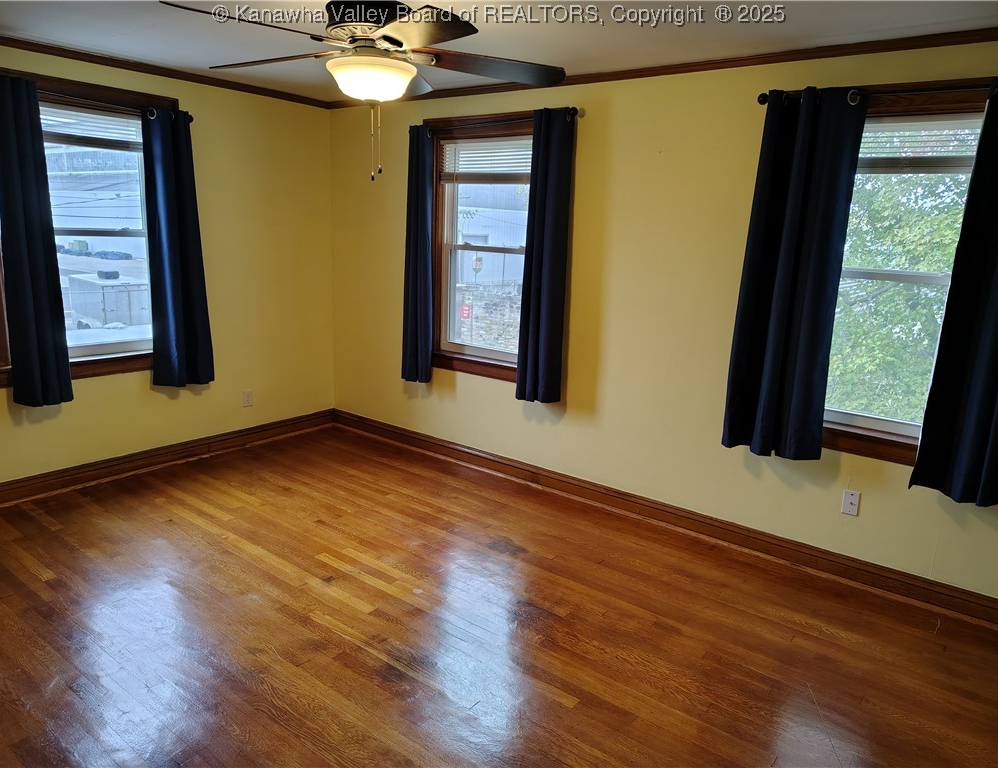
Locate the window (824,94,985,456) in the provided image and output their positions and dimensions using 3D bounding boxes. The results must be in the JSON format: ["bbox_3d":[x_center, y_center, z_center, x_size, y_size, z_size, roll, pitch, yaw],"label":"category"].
[{"bbox_3d":[1.702,-0.434,3.025,0.960,1.520,0.110,12,16,36],"label":"window"}]

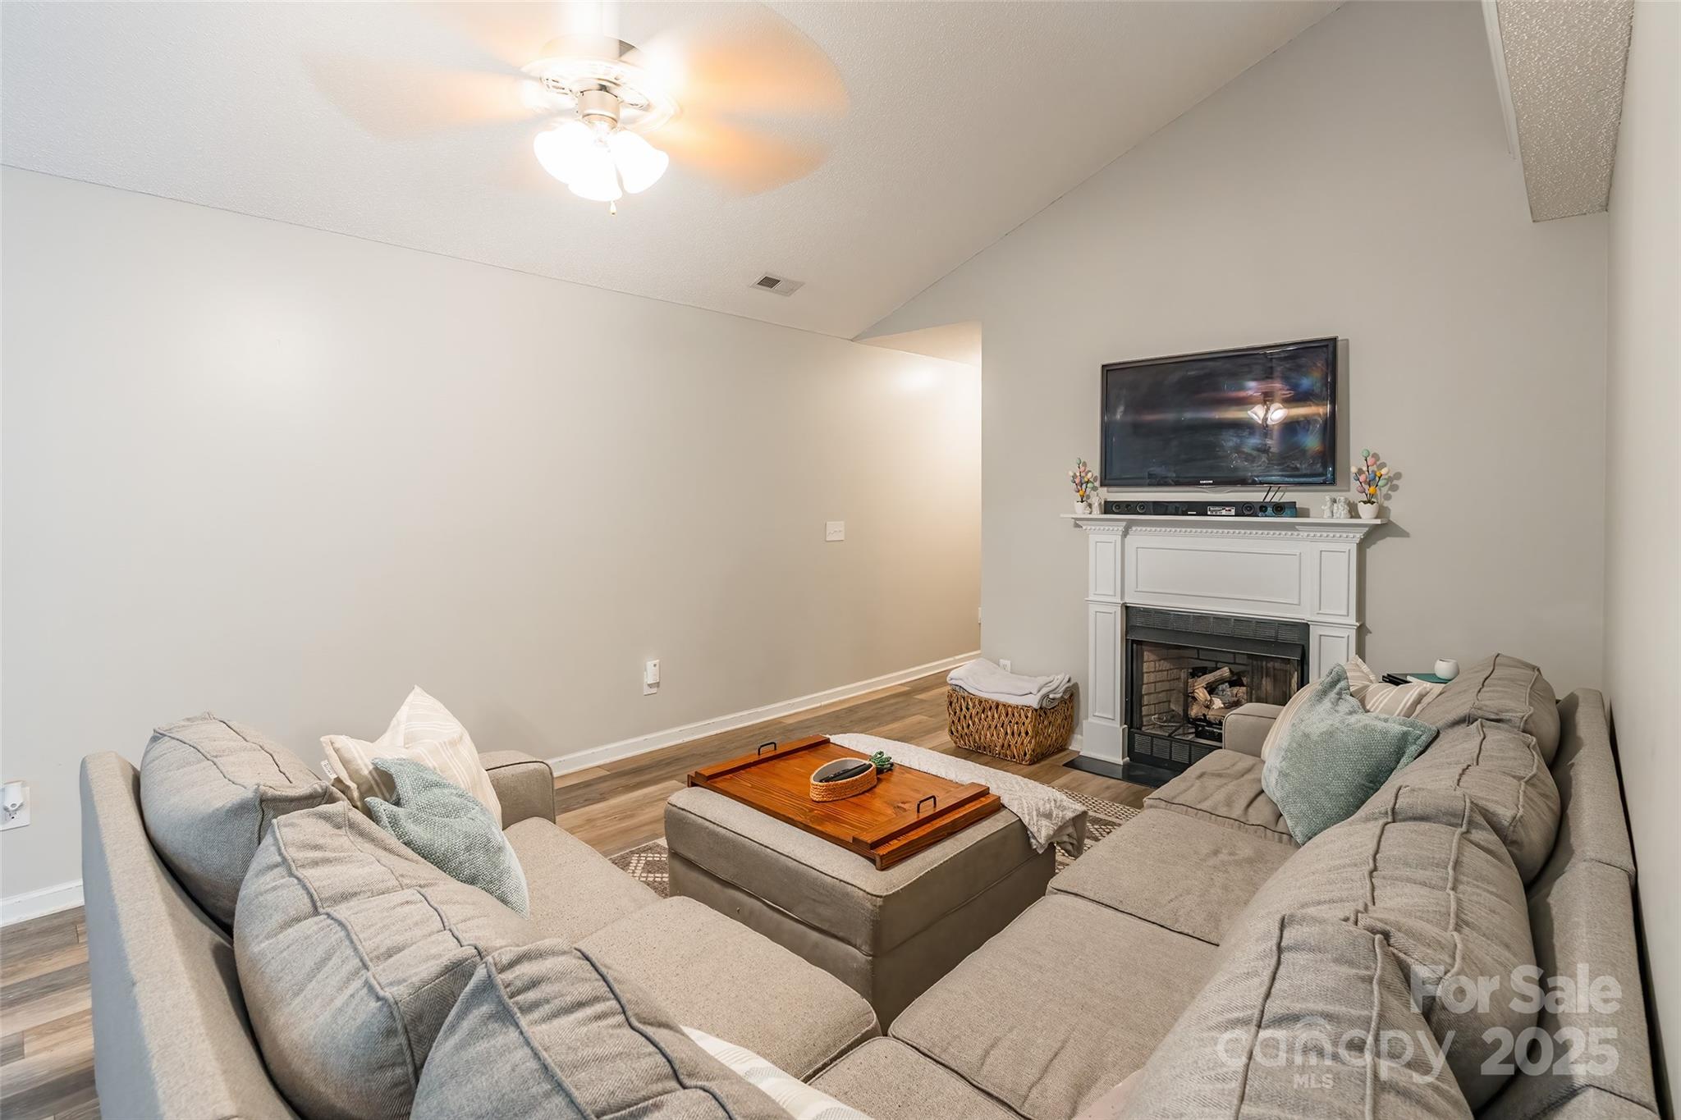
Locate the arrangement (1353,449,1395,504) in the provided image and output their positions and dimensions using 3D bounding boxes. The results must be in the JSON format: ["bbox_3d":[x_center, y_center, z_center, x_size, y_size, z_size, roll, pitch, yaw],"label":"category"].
[{"bbox_3d":[2.250,-0.352,3.166,0.130,0.237,0.135,-5,6,-45],"label":"arrangement"}]

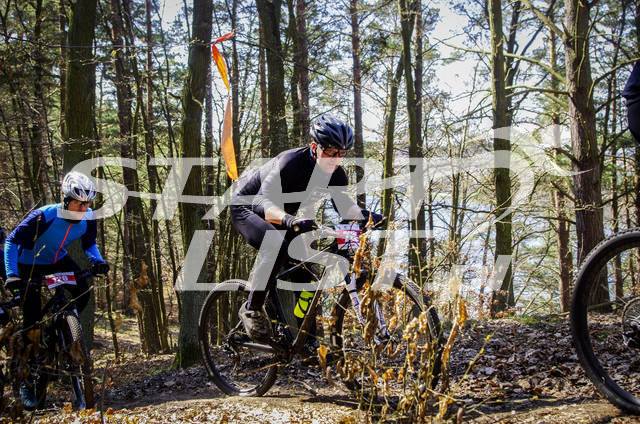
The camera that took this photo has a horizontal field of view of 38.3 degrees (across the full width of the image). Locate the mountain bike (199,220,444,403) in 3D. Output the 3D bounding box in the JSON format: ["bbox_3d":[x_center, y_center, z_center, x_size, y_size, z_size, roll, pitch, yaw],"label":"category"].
[{"bbox_3d":[-0.090,0.583,5.222,1.870,1.030,0.730,-7,-4,44],"label":"mountain bike"}]

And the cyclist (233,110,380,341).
[{"bbox_3d":[-0.100,0.125,5.200,0.950,1.310,0.740,3,4,43],"label":"cyclist"}]

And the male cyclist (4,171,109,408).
[{"bbox_3d":[-1.830,0.555,6.330,0.760,1.620,0.920,-2,4,-35],"label":"male cyclist"}]

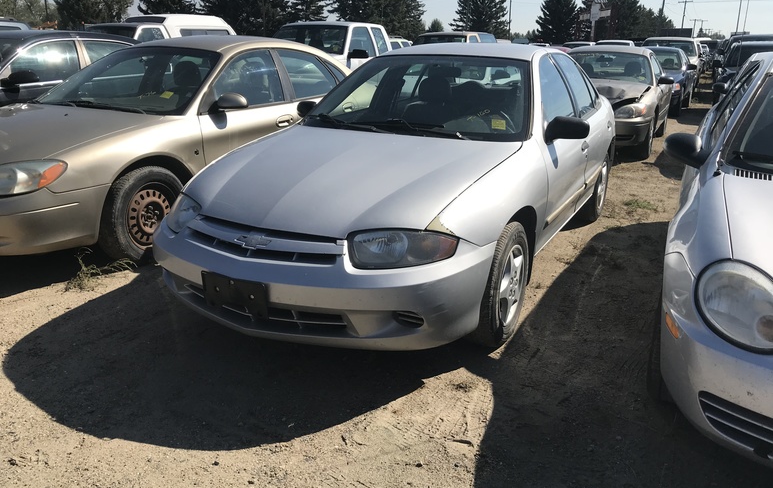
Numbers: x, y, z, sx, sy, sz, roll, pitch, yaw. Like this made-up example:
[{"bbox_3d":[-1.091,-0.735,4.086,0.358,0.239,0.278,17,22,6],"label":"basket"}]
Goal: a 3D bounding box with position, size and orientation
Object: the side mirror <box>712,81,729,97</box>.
[{"bbox_3d":[4.014,-1.858,7.506,0.210,0.150,0.130,9,19,25],"label":"side mirror"}]

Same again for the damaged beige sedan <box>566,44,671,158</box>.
[{"bbox_3d":[3.369,-2.340,9.688,1.850,1.430,4.900,9,19,25],"label":"damaged beige sedan"}]

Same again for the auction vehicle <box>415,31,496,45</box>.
[{"bbox_3d":[1.436,-4.342,15.476,1.800,1.720,4.550,9,19,25],"label":"auction vehicle"}]

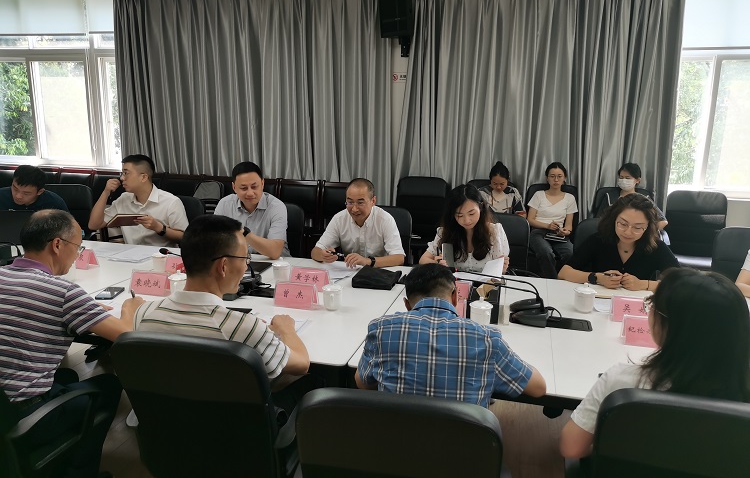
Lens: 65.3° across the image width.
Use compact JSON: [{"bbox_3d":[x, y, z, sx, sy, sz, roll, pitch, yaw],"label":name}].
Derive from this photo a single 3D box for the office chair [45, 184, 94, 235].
[{"bbox_3d":[-2.476,0.125,4.398,0.600,1.000,0.620,4,13,14],"label":"office chair"}]

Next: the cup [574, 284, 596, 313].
[{"bbox_3d":[0.911,0.252,2.506,0.100,0.125,0.100,4,12,15],"label":"cup"}]

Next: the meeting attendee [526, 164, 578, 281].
[{"bbox_3d":[1.458,-0.007,4.792,0.470,1.220,0.800,4,13,14],"label":"meeting attendee"}]

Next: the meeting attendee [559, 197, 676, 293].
[{"bbox_3d":[1.210,0.370,2.936,0.580,1.200,0.740,5,12,17],"label":"meeting attendee"}]

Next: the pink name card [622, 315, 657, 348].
[{"bbox_3d":[1.070,0.360,2.261,0.195,0.103,0.090,4,13,14],"label":"pink name card"}]

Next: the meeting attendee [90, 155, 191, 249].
[{"bbox_3d":[-1.560,0.125,3.808,0.600,1.290,0.800,8,14,28],"label":"meeting attendee"}]

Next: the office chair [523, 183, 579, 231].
[{"bbox_3d":[1.574,0.017,5.241,0.600,0.960,0.620,4,12,15],"label":"office chair"}]

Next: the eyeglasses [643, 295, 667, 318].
[{"bbox_3d":[0.717,0.169,1.348,0.140,0.045,0.140,1,5,4],"label":"eyeglasses"}]

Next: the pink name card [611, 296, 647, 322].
[{"bbox_3d":[1.123,0.303,2.517,0.195,0.103,0.090,4,13,14],"label":"pink name card"}]

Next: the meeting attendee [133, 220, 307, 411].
[{"bbox_3d":[-0.486,0.523,1.891,0.540,1.230,0.780,6,12,22],"label":"meeting attendee"}]

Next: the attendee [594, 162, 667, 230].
[{"bbox_3d":[2.044,0.037,4.643,0.500,1.220,0.800,5,13,19],"label":"attendee"}]

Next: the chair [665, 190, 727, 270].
[{"bbox_3d":[2.556,0.161,4.604,0.560,1.020,0.600,5,12,16],"label":"chair"}]

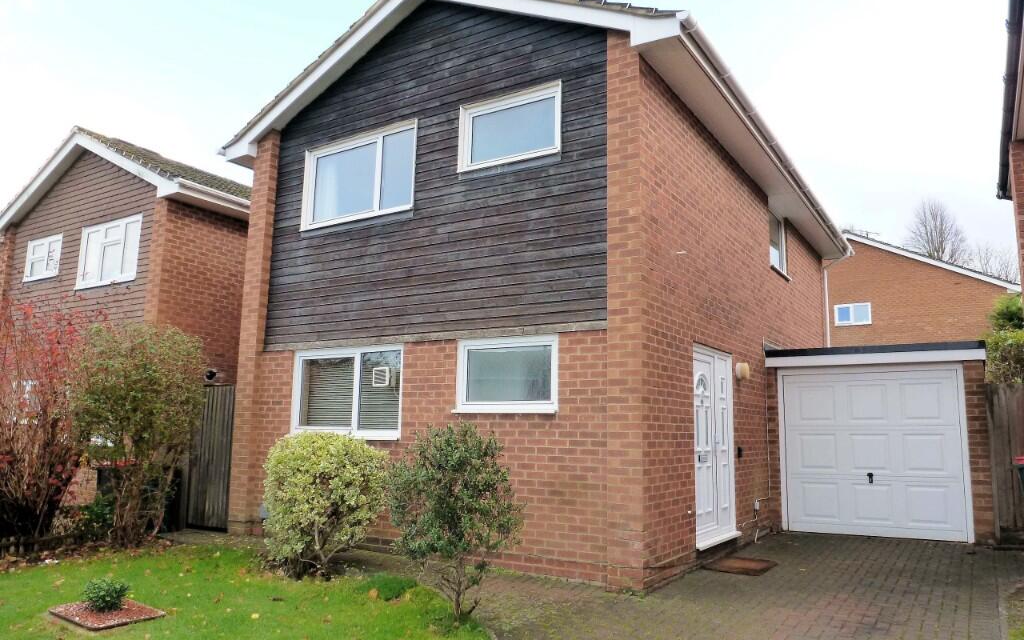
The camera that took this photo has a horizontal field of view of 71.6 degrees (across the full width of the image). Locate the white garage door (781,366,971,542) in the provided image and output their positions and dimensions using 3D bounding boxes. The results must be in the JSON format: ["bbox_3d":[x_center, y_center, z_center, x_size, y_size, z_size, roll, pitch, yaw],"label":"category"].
[{"bbox_3d":[4.499,1.637,8.942,2.132,2.122,0.100,-4,-10,33],"label":"white garage door"}]

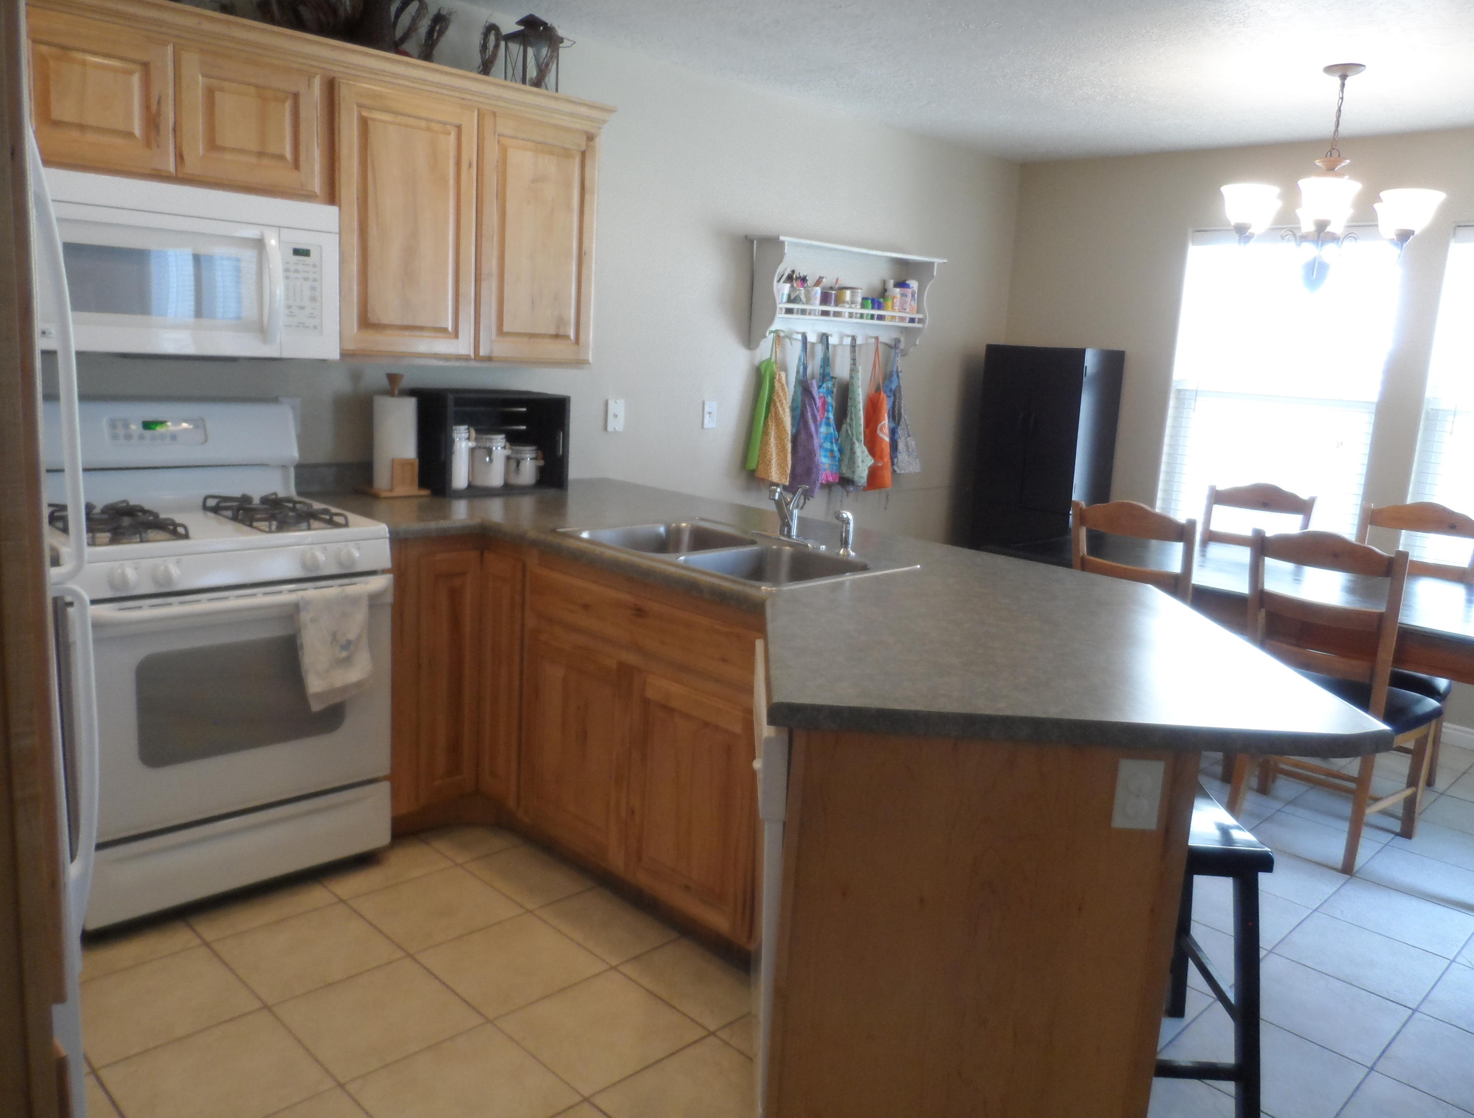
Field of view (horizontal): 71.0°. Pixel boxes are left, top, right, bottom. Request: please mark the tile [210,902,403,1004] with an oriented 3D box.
[{"bbox_3d":[-1.025,0.942,2.479,0.330,0.010,0.330,-6,14,-44],"label":"tile"}]

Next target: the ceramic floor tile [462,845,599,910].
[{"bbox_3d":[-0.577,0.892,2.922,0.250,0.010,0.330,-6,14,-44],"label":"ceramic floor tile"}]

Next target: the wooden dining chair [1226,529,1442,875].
[{"bbox_3d":[1.919,0.406,3.336,0.540,1.000,0.460,-6,14,-44],"label":"wooden dining chair"}]

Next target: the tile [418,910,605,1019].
[{"bbox_3d":[-0.543,0.977,2.500,0.330,0.010,0.330,-6,14,-44],"label":"tile"}]

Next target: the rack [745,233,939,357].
[{"bbox_3d":[0.509,-1.159,4.685,1.100,0.450,0.190,-6,14,-44],"label":"rack"}]

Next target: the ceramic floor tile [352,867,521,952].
[{"bbox_3d":[-0.775,0.902,2.674,0.326,0.012,0.325,13,15,43],"label":"ceramic floor tile"}]

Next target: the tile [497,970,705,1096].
[{"bbox_3d":[-0.299,1.036,2.280,0.330,0.010,0.330,-6,14,-44],"label":"tile"}]

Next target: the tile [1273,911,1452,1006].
[{"bbox_3d":[1.630,1.043,2.700,0.326,0.012,0.325,13,15,43],"label":"tile"}]

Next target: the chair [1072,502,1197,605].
[{"bbox_3d":[1.477,0.298,3.680,0.445,1.042,0.552,13,15,43],"label":"chair"}]

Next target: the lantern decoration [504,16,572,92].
[{"bbox_3d":[-0.649,-1.580,3.286,0.143,0.279,0.148,13,15,43],"label":"lantern decoration"}]

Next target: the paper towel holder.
[{"bbox_3d":[-1.086,-0.396,3.277,0.172,0.377,0.169,9,12,29],"label":"paper towel holder"}]

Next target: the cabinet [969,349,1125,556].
[{"bbox_3d":[1.539,-0.297,5.319,0.553,1.555,0.385,13,15,43],"label":"cabinet"}]

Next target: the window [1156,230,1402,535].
[{"bbox_3d":[2.442,-0.749,4.734,0.879,1.468,0.099,13,14,41],"label":"window"}]

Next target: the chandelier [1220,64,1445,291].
[{"bbox_3d":[1.975,-1.258,3.466,0.660,0.690,0.660,-6,14,-44],"label":"chandelier"}]

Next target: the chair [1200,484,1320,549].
[{"bbox_3d":[2.104,0.197,4.438,0.540,1.000,0.460,-6,14,-44],"label":"chair"}]

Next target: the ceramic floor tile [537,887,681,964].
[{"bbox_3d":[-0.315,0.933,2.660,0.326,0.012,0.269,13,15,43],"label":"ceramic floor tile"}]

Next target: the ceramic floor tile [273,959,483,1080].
[{"bbox_3d":[-0.782,1.002,2.264,0.330,0.010,0.330,-6,14,-44],"label":"ceramic floor tile"}]

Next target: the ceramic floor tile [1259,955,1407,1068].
[{"bbox_3d":[1.390,1.073,2.481,0.326,0.012,0.325,13,15,43],"label":"ceramic floor tile"}]

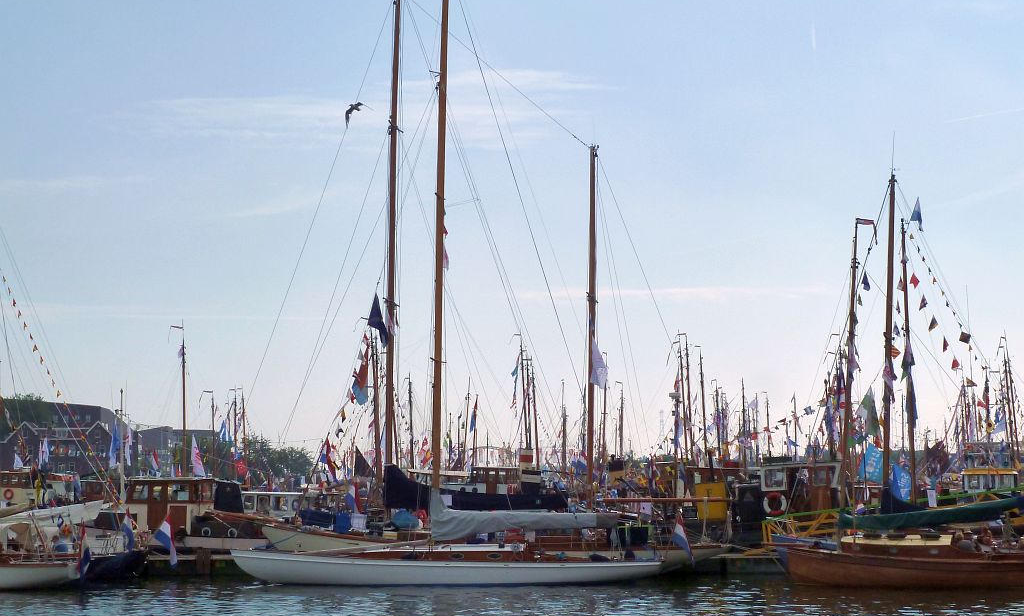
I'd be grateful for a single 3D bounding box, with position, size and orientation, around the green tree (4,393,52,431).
[{"bbox_3d":[-73.546,17.053,280.000,9.000,8.800,8.500,0,-5,0],"label":"green tree"}]

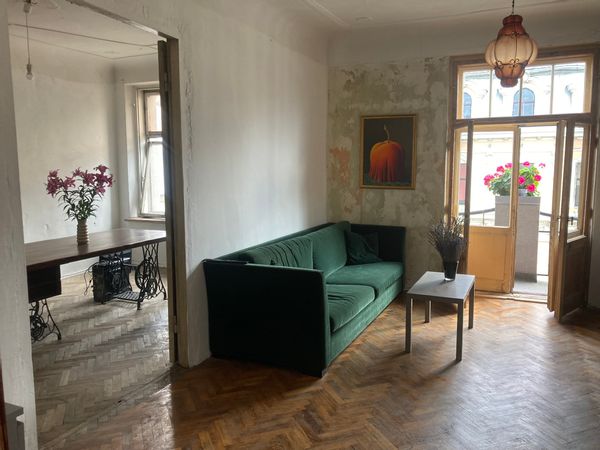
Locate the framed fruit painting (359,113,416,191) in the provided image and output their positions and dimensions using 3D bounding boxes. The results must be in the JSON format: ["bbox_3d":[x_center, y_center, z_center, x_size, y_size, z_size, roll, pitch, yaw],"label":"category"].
[{"bbox_3d":[1.028,-0.846,5.670,0.652,0.853,0.035,3,8,25],"label":"framed fruit painting"}]

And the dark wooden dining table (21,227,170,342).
[{"bbox_3d":[-2.123,0.561,4.710,0.972,0.750,2.174,3,8,25],"label":"dark wooden dining table"}]

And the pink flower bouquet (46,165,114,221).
[{"bbox_3d":[-2.110,-0.307,4.649,0.621,0.531,0.509,-3,8,-24],"label":"pink flower bouquet"}]

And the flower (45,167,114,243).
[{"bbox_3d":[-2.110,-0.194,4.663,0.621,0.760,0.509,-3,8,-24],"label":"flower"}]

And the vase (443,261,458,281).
[{"bbox_3d":[1.324,0.402,4.253,0.133,0.168,0.133,2,7,17],"label":"vase"}]

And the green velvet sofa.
[{"bbox_3d":[0.263,0.536,4.783,0.969,0.769,2.581,3,8,25],"label":"green velvet sofa"}]

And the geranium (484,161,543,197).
[{"bbox_3d":[2.811,-0.618,6.405,0.727,0.475,0.498,3,8,25],"label":"geranium"}]

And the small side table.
[{"bbox_3d":[1.225,0.749,4.155,0.416,0.496,0.836,3,8,25],"label":"small side table"}]

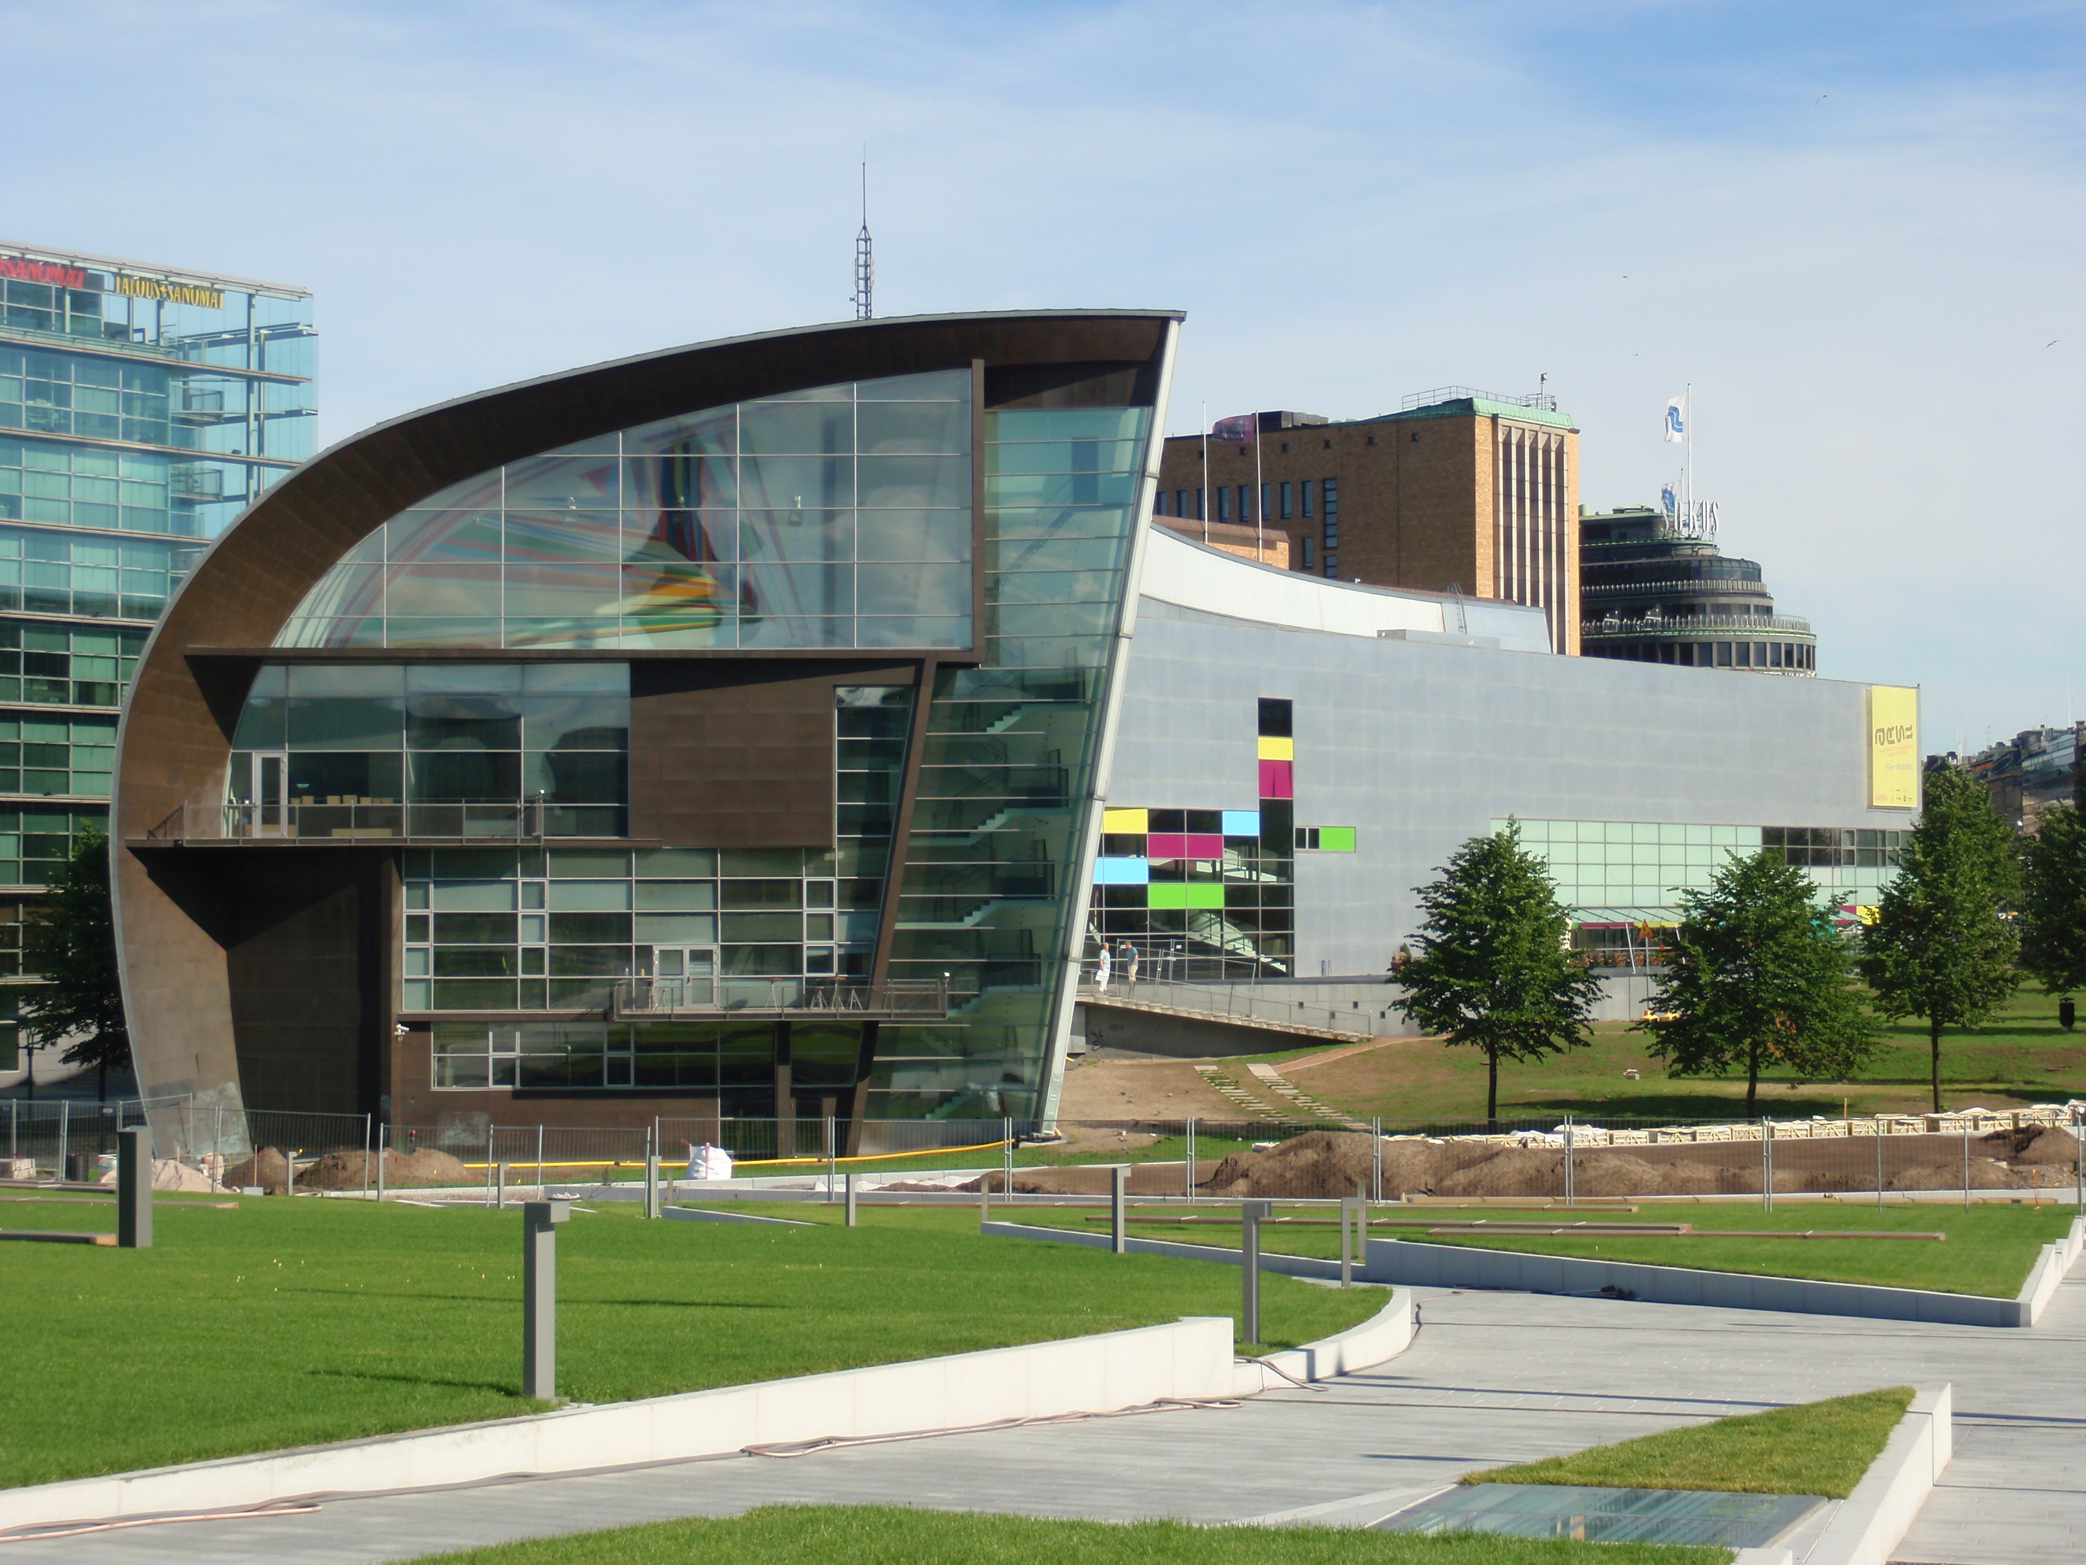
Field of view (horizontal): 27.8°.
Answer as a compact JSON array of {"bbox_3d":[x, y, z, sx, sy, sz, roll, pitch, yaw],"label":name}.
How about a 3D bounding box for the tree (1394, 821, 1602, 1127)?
[{"bbox_3d":[12.827,5.402,119.000,5.700,8.600,5.600,0,-2,6],"label":"tree"}]

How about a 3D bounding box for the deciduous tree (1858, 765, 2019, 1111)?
[{"bbox_3d":[25.687,4.464,121.000,4.600,9.900,4.600,-1,-2,12],"label":"deciduous tree"}]

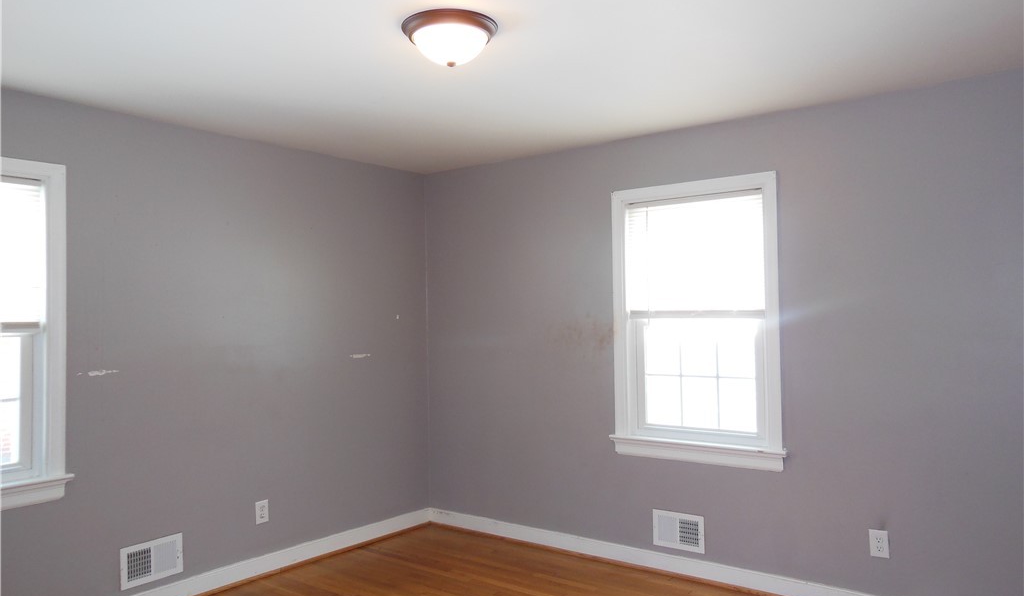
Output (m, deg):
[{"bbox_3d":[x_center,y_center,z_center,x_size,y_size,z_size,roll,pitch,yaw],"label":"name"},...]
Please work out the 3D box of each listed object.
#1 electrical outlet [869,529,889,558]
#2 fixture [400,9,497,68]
[{"bbox_3d":[1.680,1.126,3.382,0.077,0.121,0.010,-2,-2,37],"label":"electrical outlet"},{"bbox_3d":[-0.217,-0.884,2.612,0.340,0.138,0.340,-1,-2,0],"label":"fixture"}]

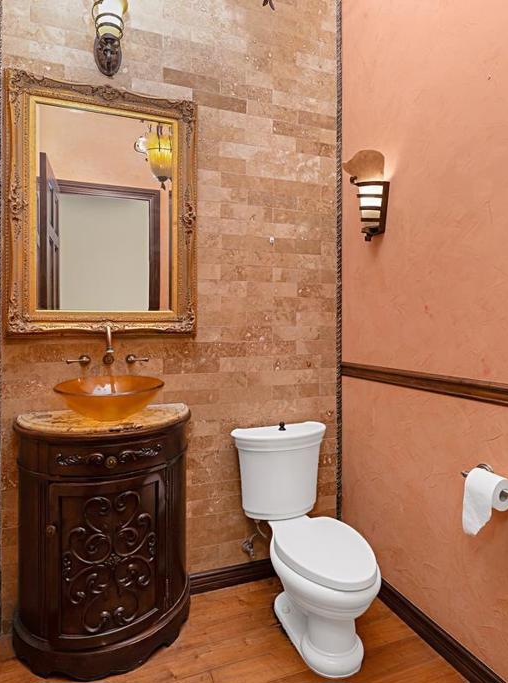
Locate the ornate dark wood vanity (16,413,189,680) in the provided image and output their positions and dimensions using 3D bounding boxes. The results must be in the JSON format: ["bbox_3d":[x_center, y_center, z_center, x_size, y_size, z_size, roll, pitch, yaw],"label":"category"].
[{"bbox_3d":[-0.590,0.785,1.613,0.745,0.885,0.370,0,1,-20],"label":"ornate dark wood vanity"}]

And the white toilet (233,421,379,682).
[{"bbox_3d":[0.231,0.825,1.696,0.500,0.800,0.755,0,1,-20],"label":"white toilet"}]

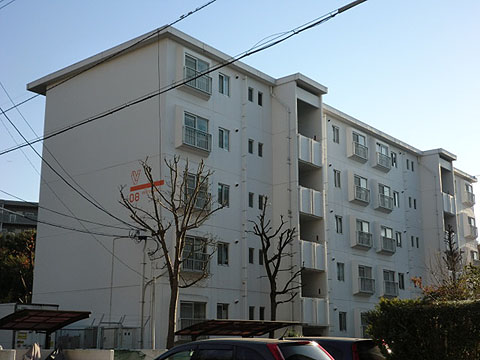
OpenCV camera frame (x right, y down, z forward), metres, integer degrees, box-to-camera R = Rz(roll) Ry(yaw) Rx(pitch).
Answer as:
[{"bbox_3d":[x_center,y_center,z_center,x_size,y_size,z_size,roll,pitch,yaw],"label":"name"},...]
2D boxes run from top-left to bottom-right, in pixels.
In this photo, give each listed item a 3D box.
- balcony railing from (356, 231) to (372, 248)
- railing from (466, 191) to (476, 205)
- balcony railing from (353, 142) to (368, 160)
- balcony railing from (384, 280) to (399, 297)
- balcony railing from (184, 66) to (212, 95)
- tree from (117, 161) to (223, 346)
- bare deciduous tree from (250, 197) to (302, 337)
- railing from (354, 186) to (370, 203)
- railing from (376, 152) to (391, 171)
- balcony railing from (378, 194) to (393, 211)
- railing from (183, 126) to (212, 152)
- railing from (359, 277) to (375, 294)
[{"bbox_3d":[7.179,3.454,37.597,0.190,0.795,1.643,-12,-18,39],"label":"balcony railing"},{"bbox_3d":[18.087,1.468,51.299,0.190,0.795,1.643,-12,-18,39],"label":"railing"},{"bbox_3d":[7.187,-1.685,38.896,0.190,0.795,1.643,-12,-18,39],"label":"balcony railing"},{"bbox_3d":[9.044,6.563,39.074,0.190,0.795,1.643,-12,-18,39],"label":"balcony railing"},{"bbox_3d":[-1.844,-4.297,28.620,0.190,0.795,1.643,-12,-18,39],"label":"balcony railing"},{"bbox_3d":[-1.993,2.674,18.921,3.067,6.988,2.914,2,-14,-6],"label":"tree"},{"bbox_3d":[1.340,3.917,23.456,1.913,6.812,2.104,-1,-14,3],"label":"bare deciduous tree"},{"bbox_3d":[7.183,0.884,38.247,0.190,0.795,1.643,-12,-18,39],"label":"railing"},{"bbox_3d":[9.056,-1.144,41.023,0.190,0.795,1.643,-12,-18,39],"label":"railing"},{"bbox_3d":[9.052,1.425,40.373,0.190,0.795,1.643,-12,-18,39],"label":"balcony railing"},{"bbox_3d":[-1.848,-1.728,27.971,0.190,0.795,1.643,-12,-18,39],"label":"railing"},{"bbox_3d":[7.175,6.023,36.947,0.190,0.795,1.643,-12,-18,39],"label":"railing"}]

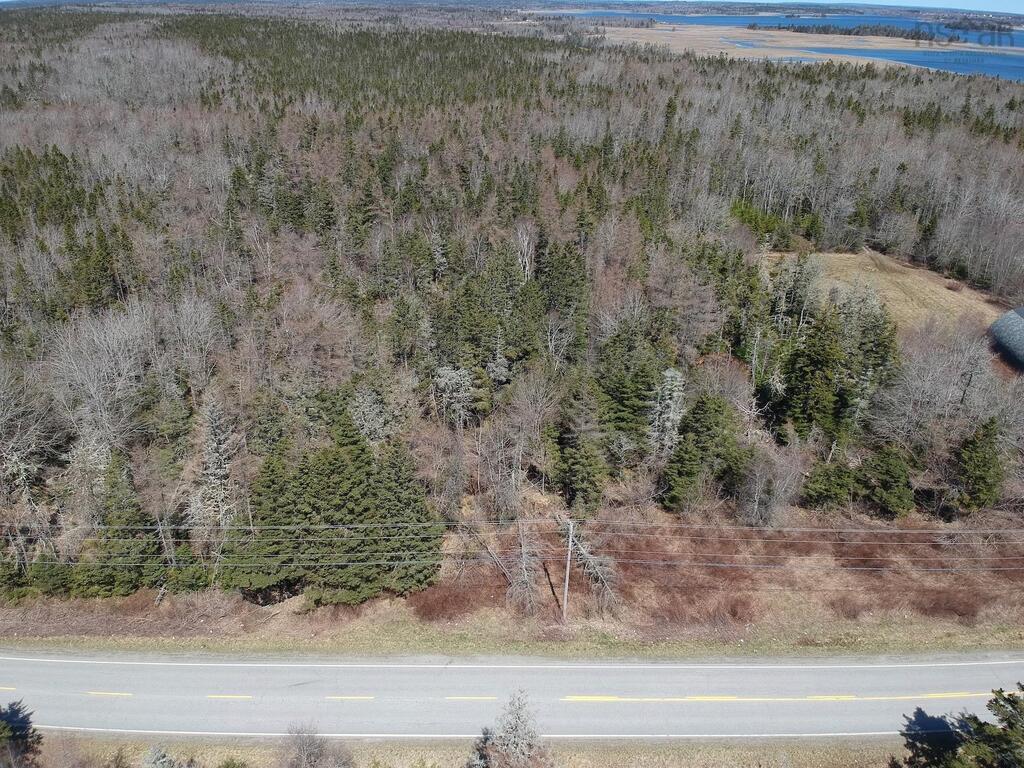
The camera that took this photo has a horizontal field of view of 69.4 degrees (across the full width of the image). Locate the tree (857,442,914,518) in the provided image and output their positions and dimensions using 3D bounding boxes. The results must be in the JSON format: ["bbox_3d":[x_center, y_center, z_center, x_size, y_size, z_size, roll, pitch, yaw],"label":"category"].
[{"bbox_3d":[40.650,9.630,79.000,5.510,7.350,5.310,1,27,0],"label":"tree"}]

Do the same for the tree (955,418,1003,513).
[{"bbox_3d":[49.154,8.145,76.682,4.850,10.590,4.850,0,28,0],"label":"tree"}]

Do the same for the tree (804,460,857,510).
[{"bbox_3d":[35.230,10.160,81.090,5.410,4.490,5.110,1,27,0],"label":"tree"}]

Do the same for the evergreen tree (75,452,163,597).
[{"bbox_3d":[-36.252,11.736,65.897,8.060,13.390,8.060,0,28,0],"label":"evergreen tree"}]

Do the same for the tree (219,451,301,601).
[{"bbox_3d":[-22.575,11.656,65.995,8.670,13.580,8.670,0,28,0],"label":"tree"}]

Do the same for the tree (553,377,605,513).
[{"bbox_3d":[7.430,6.020,77.310,5.310,14.710,5.110,1,27,0],"label":"tree"}]

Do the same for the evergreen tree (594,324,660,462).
[{"bbox_3d":[13.371,1.331,82.511,8.050,16.820,8.050,0,28,0],"label":"evergreen tree"}]

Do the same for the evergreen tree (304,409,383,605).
[{"bbox_3d":[-15.420,10.060,65.360,6.940,17.870,6.740,1,27,0],"label":"evergreen tree"}]

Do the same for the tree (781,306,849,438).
[{"bbox_3d":[37.398,-1.320,88.180,8.260,16.480,8.260,0,28,0],"label":"tree"}]

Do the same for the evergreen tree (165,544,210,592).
[{"bbox_3d":[-30.230,16.290,68.220,3.780,4.090,3.680,1,27,0],"label":"evergreen tree"}]

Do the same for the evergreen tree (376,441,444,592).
[{"bbox_3d":[-9.318,11.274,65.621,6.920,14.750,6.920,0,28,0],"label":"evergreen tree"}]

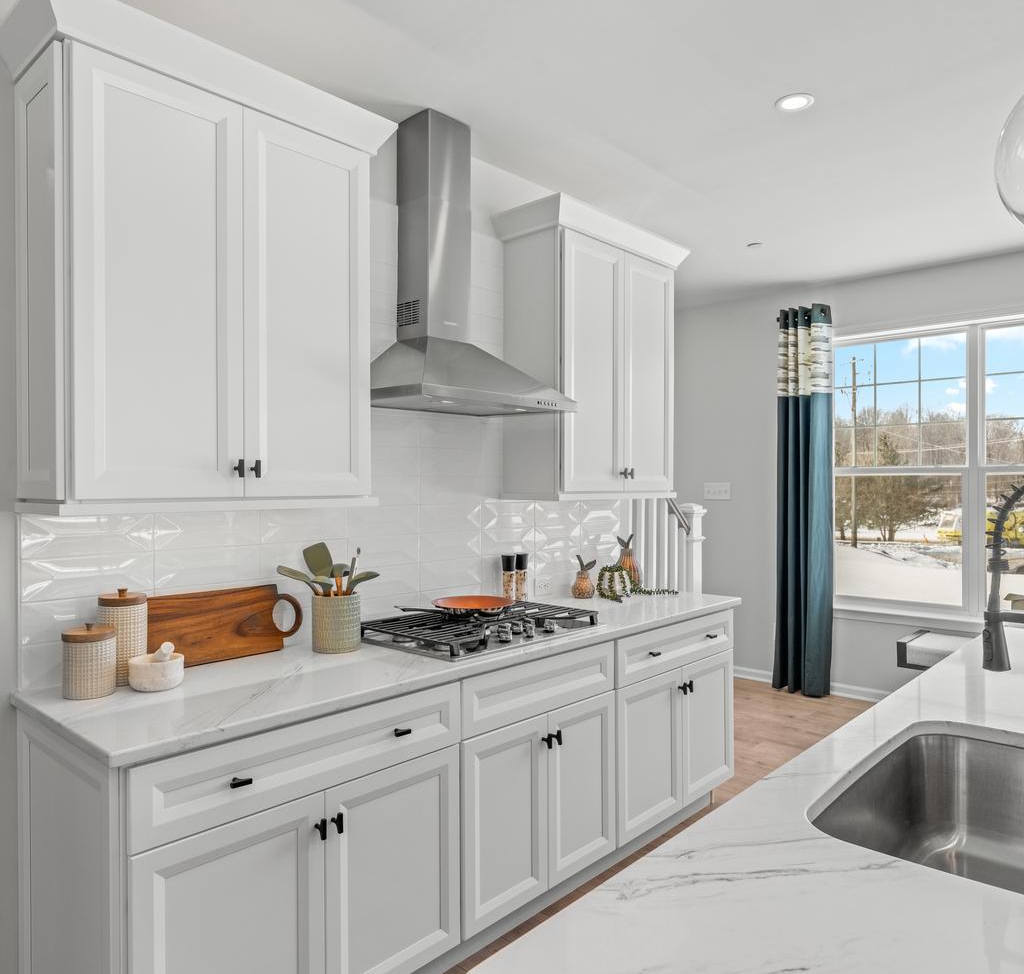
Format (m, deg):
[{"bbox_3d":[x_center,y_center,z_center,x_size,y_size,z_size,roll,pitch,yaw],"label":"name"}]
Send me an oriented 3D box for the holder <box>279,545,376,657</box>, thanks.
[{"bbox_3d":[-0.578,0.351,2.321,0.220,0.340,0.240,0,0,44],"label":"holder"}]

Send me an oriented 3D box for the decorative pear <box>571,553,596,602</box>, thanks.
[{"bbox_3d":[0.327,0.413,3.373,0.104,0.207,0.112,0,0,0],"label":"decorative pear"}]

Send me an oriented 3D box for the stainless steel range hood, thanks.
[{"bbox_3d":[-0.171,-0.804,2.670,0.460,1.045,0.765,0,0,44],"label":"stainless steel range hood"}]

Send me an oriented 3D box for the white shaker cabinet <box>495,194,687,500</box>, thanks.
[{"bbox_3d":[0.395,-0.544,3.306,0.390,1.200,0.925,0,0,44],"label":"white shaker cabinet"}]

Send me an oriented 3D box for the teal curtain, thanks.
[{"bbox_3d":[1.982,0.109,5.005,0.410,2.610,0.120,0,0,44],"label":"teal curtain"}]

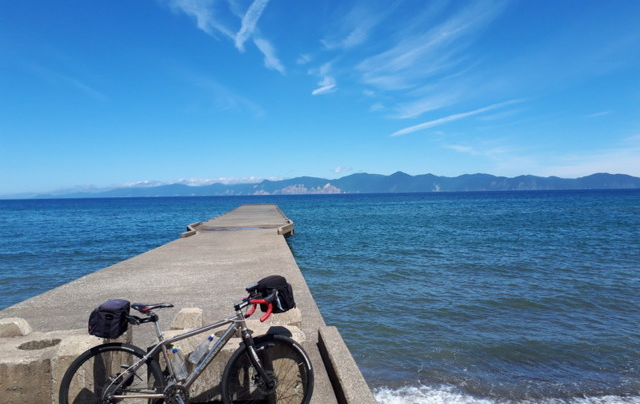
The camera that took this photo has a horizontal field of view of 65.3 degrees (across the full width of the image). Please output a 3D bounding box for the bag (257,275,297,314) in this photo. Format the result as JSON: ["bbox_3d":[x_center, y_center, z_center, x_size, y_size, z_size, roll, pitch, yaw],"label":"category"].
[{"bbox_3d":[-0.320,0.663,3.579,0.190,0.230,0.250,-14,-4,-22],"label":"bag"}]

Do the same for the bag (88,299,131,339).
[{"bbox_3d":[-1.406,0.778,3.339,0.190,0.210,0.255,7,-6,-8],"label":"bag"}]

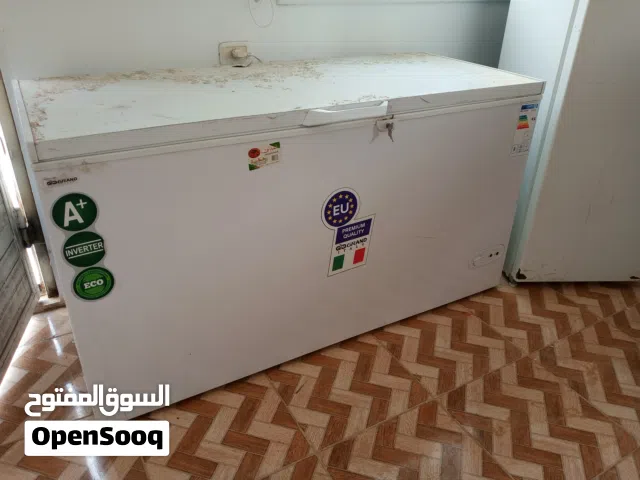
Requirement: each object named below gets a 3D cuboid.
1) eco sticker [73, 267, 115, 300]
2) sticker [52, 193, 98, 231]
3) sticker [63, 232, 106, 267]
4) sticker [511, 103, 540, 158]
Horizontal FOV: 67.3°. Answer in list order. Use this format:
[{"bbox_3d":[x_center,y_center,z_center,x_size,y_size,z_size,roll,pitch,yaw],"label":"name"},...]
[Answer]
[{"bbox_3d":[-0.584,0.115,1.247,0.100,0.100,0.008,-14,33,-27],"label":"eco sticker"},{"bbox_3d":[-0.582,-0.065,1.145,0.099,0.099,0.008,-14,33,-27],"label":"sticker"},{"bbox_3d":[-0.584,0.025,1.195,0.098,0.098,0.008,-14,33,-27],"label":"sticker"},{"bbox_3d":[0.799,-0.429,1.880,0.111,0.214,0.008,-14,33,-27],"label":"sticker"}]

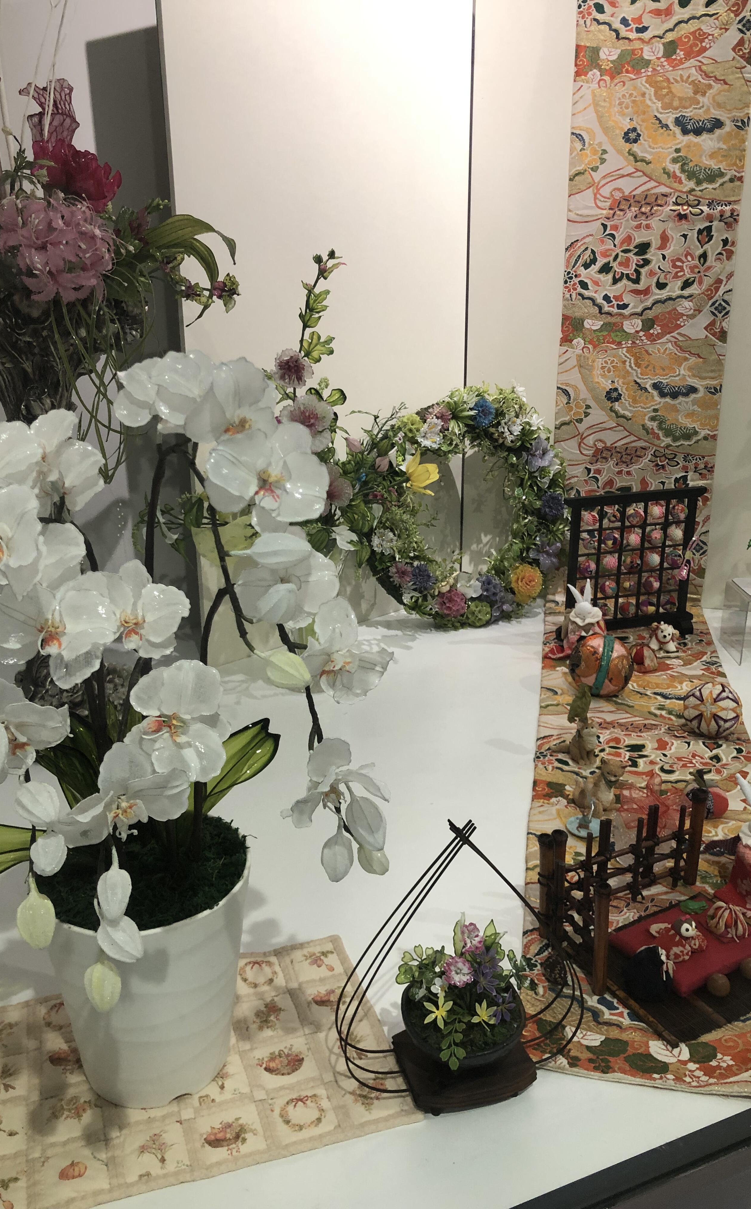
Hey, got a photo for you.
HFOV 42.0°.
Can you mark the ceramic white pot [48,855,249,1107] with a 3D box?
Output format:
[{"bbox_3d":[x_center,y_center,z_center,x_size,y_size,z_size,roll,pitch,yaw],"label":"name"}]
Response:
[{"bbox_3d":[-0.196,0.311,0.864,0.181,0.198,0.181,-1,21,0],"label":"ceramic white pot"}]

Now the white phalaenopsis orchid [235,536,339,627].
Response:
[{"bbox_3d":[-0.065,-0.016,0.720,0.077,0.070,0.050,-4,19,-11],"label":"white phalaenopsis orchid"}]

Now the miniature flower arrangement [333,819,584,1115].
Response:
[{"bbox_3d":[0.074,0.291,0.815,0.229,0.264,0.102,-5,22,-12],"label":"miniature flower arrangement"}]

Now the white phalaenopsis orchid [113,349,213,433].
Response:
[{"bbox_3d":[-0.146,-0.146,0.670,0.072,0.063,0.055,10,21,29],"label":"white phalaenopsis orchid"}]

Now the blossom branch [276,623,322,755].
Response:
[{"bbox_3d":[-0.057,0.062,0.727,0.036,0.098,0.030,-1,21,0],"label":"blossom branch"}]

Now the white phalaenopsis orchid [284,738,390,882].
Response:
[{"bbox_3d":[-0.031,0.164,0.780,0.084,0.115,0.060,-2,18,-5],"label":"white phalaenopsis orchid"}]

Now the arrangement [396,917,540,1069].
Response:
[{"bbox_3d":[0.079,0.326,0.826,0.128,0.146,0.115,-5,22,-11],"label":"arrangement"}]

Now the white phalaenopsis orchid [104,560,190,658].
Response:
[{"bbox_3d":[-0.166,0.004,0.700,0.068,0.072,0.046,-4,19,-11],"label":"white phalaenopsis orchid"}]

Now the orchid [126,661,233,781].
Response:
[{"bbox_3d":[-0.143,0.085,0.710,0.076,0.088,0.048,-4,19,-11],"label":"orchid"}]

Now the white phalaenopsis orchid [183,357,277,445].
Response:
[{"bbox_3d":[-0.098,-0.137,0.660,0.068,0.068,0.050,-6,19,-16],"label":"white phalaenopsis orchid"}]

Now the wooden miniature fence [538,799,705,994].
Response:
[{"bbox_3d":[0.280,0.277,0.979,0.213,0.123,0.103,-9,20,-24],"label":"wooden miniature fence"}]

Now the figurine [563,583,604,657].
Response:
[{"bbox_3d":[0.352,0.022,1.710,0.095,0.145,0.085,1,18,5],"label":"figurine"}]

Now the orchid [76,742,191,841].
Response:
[{"bbox_3d":[-0.168,0.131,0.681,0.082,0.072,0.050,0,21,3],"label":"orchid"}]

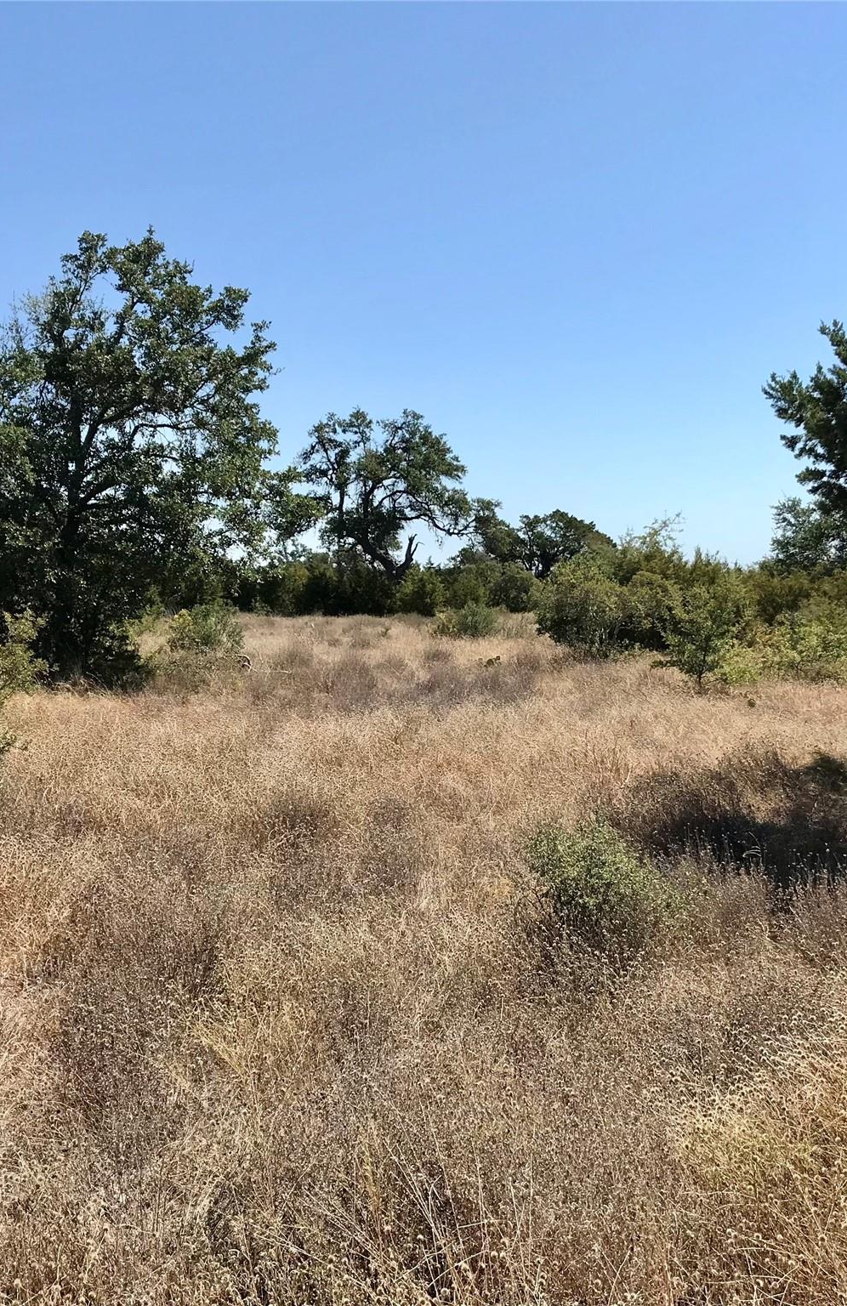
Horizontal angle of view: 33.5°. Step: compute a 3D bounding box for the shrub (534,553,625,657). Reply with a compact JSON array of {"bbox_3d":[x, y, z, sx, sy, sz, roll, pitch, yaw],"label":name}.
[{"bbox_3d":[2.804,-0.864,24.500,1.720,1.766,1.720,0,4,0],"label":"shrub"}]

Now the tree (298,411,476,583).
[{"bbox_3d":[-1.066,-4.643,46.000,6.072,6.460,5.465,0,4,0],"label":"tree"}]

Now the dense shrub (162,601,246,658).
[{"bbox_3d":[-3.588,-0.389,23.000,1.314,0.920,1.249,0,4,0],"label":"dense shrub"}]

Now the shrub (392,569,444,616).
[{"bbox_3d":[-0.162,-1.805,42.000,1.567,1.447,1.567,0,4,0],"label":"shrub"}]

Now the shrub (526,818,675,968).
[{"bbox_3d":[0.703,0.955,5.600,0.575,0.580,0.546,0,4,0],"label":"shrub"}]

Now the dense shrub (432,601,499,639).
[{"bbox_3d":[0.868,-0.672,29.000,1.357,0.803,1.289,0,4,0],"label":"dense shrub"}]

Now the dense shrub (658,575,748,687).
[{"bbox_3d":[3.516,-0.258,17.800,1.151,1.405,1.093,0,4,0],"label":"dense shrub"}]

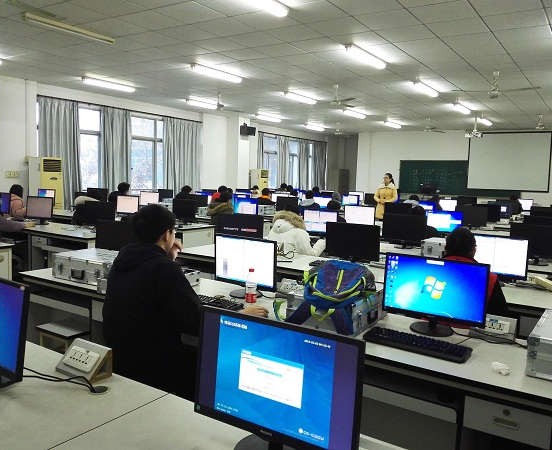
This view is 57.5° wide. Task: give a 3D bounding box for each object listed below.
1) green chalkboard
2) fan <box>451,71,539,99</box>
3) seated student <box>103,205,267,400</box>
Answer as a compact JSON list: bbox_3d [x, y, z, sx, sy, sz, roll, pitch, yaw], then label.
[{"bbox_3d":[6.150,-1.585,17.080,4.000,1.170,0.050,5,6,33],"label":"green chalkboard"},{"bbox_3d":[3.525,-2.238,8.053,1.380,0.420,1.320,5,7,33],"label":"fan"},{"bbox_3d":[-0.454,0.570,2.382,0.520,1.340,0.760,6,7,36],"label":"seated student"}]

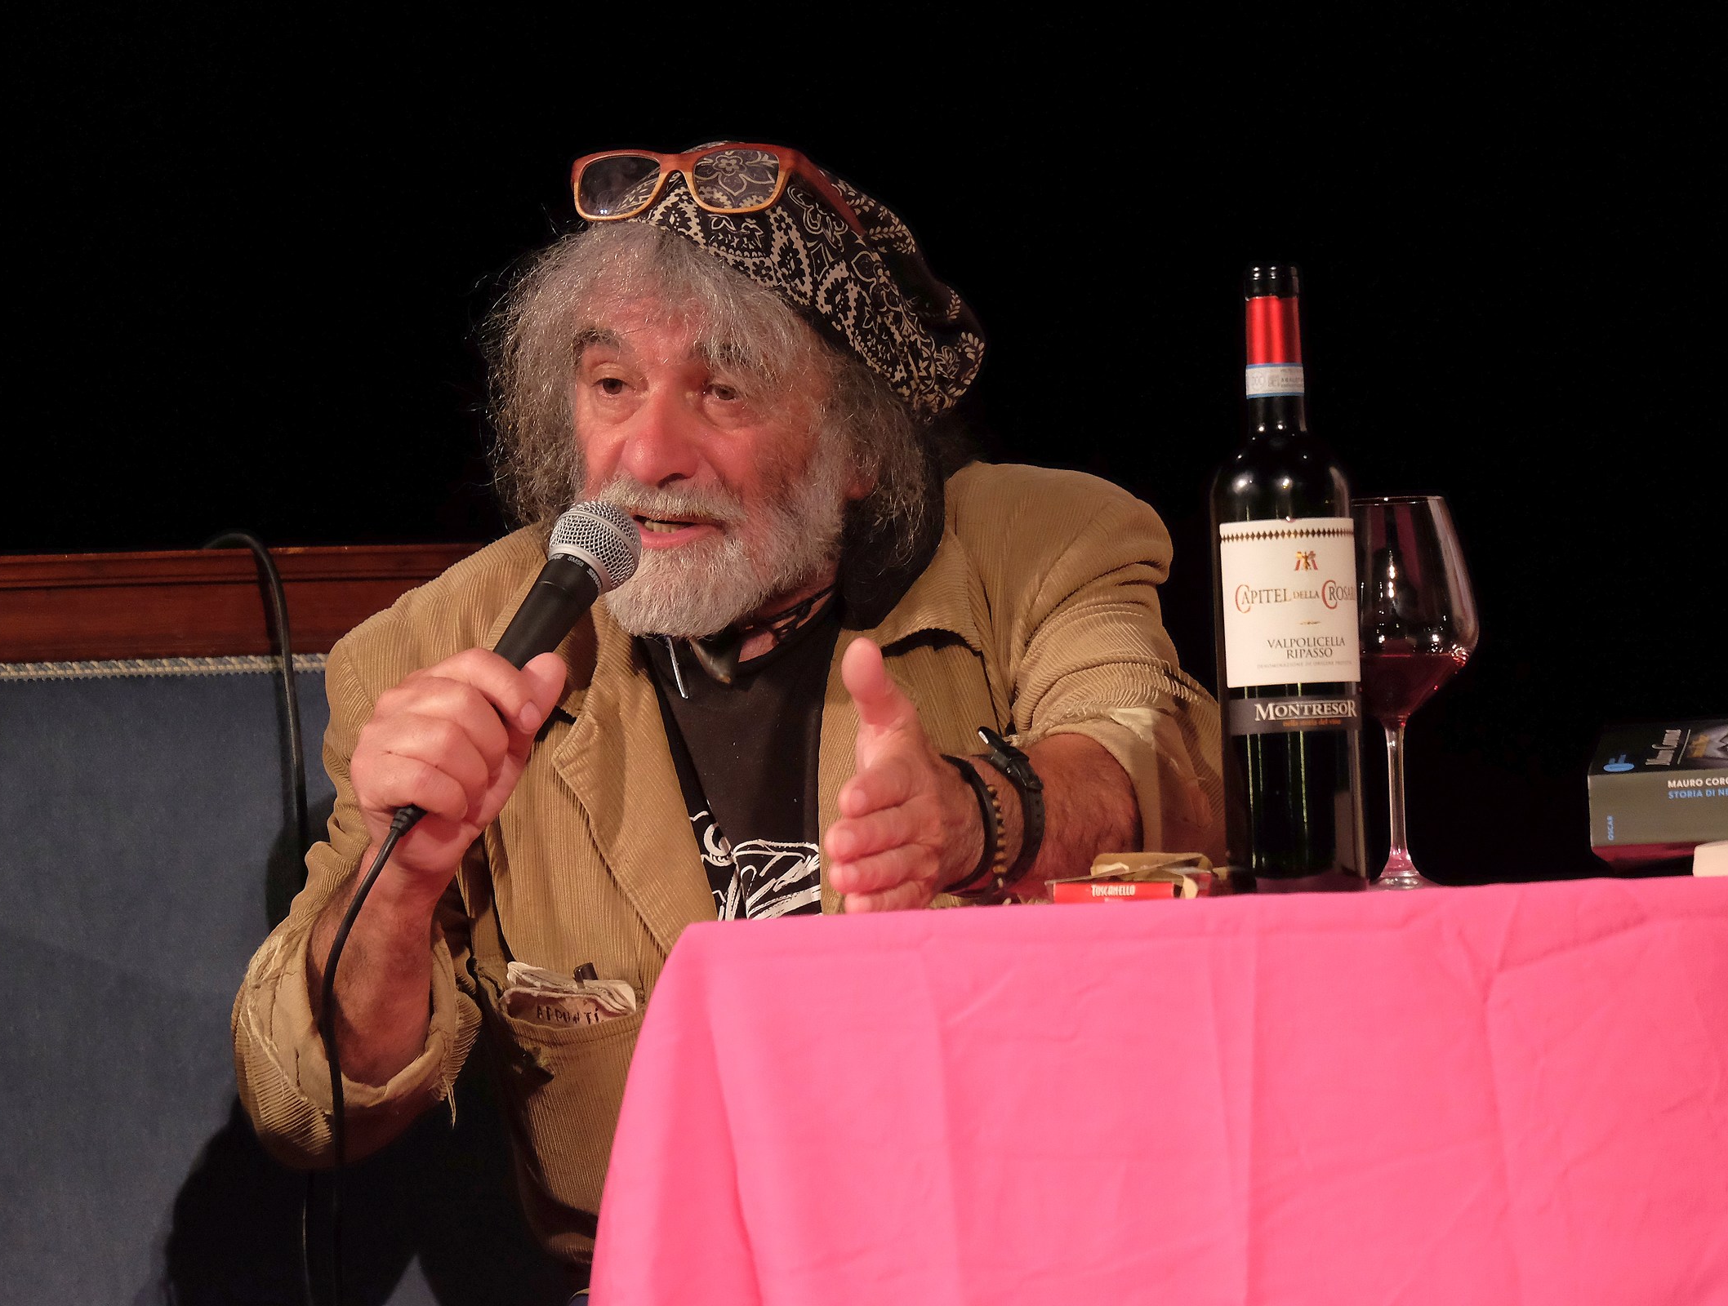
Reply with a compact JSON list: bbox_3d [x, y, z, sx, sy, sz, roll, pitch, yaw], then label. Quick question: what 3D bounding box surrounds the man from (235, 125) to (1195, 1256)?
[{"bbox_3d":[-0.063,0.316,8.930,0.560,1.190,0.760,-2,-1,7],"label":"man"}]

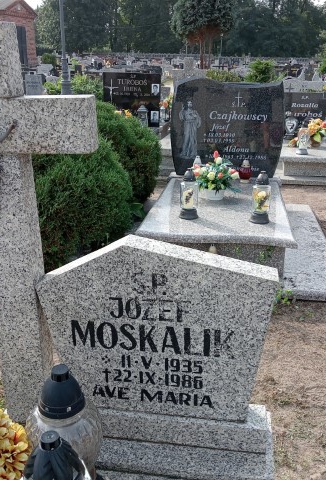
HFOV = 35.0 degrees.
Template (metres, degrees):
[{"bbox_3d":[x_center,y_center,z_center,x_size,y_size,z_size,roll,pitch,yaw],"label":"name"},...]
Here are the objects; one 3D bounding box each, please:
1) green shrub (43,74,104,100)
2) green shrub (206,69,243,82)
[{"bbox_3d":[-1.663,-2.428,9.410,1.152,1.117,0.950,3,20,9],"label":"green shrub"},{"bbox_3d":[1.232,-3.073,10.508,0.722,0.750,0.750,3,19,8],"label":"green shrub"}]

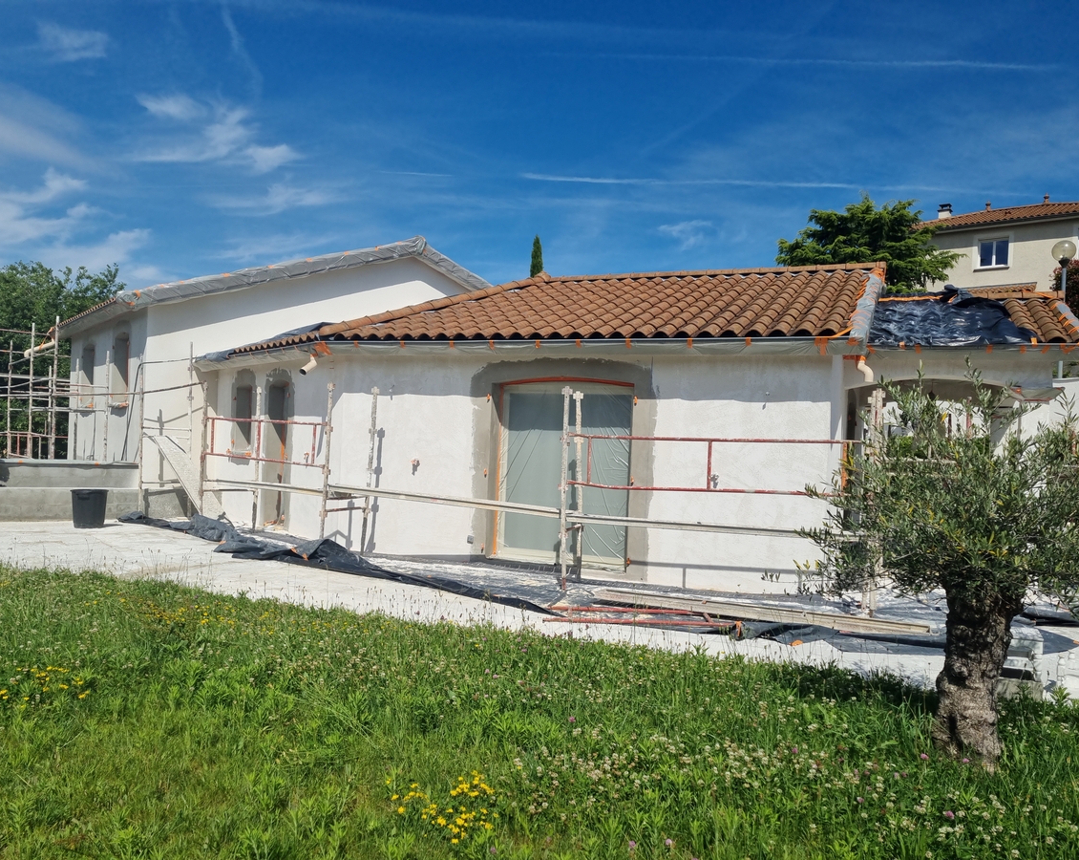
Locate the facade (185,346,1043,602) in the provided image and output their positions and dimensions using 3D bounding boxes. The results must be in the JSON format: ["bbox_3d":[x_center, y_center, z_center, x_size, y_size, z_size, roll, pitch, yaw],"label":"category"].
[{"bbox_3d":[-0.411,0.347,11.665,12.400,2.660,2.400,2,-1,22],"label":"facade"}]

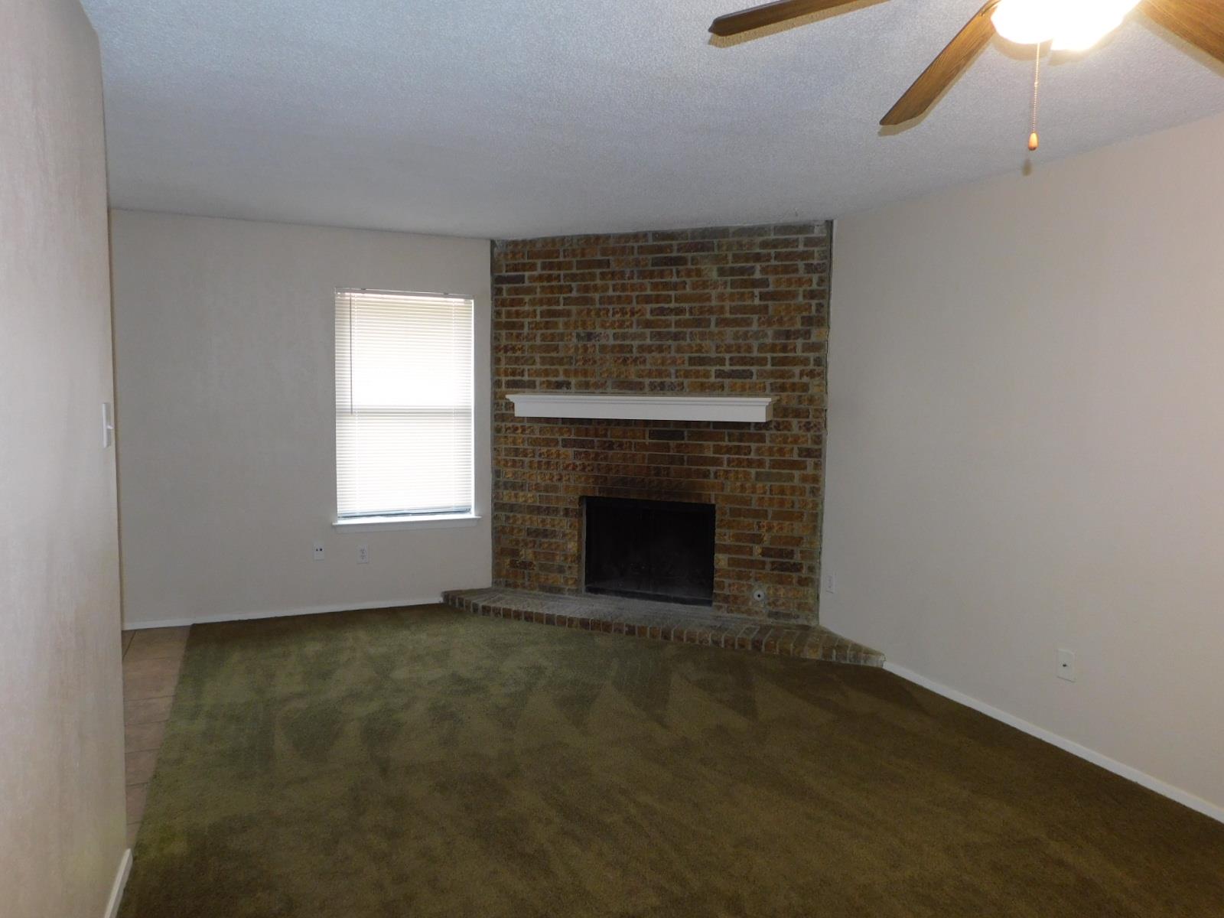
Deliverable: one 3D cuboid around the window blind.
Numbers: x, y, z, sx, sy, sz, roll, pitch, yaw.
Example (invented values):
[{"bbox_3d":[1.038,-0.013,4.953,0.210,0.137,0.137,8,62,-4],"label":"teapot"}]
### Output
[{"bbox_3d":[-1.355,-0.357,5.380,0.888,1.460,0.050,-2,6,-24],"label":"window blind"}]

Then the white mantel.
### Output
[{"bbox_3d":[0.161,-0.318,5.020,1.680,0.143,0.270,3,5,20],"label":"white mantel"}]

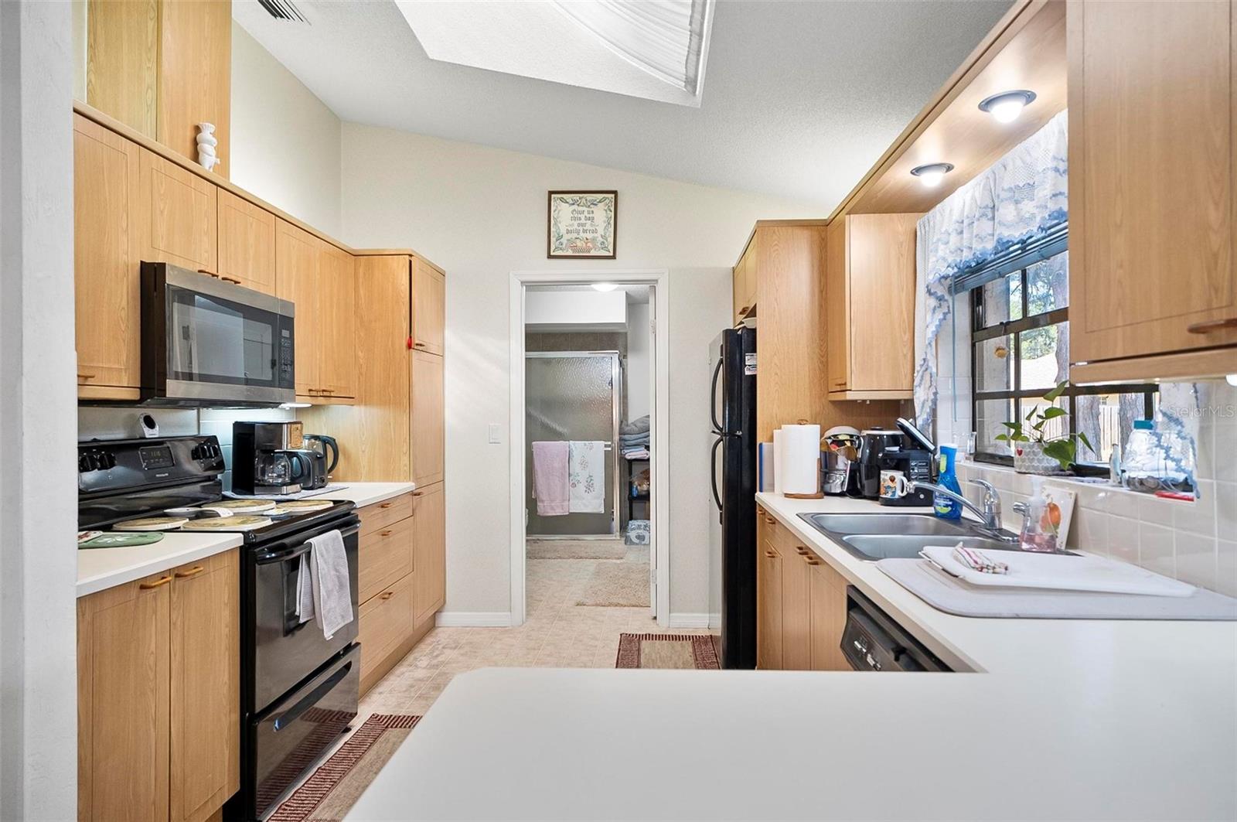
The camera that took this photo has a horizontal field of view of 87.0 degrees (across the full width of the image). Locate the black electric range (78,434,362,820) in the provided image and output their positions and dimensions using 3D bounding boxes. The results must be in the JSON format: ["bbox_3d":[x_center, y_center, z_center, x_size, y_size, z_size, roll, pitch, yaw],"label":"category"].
[{"bbox_3d":[-1.429,0.714,2.379,0.707,1.223,0.698,0,0,3],"label":"black electric range"}]

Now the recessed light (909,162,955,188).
[{"bbox_3d":[1.066,-0.801,2.220,0.126,0.060,0.125,0,0,3],"label":"recessed light"}]

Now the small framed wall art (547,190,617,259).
[{"bbox_3d":[-0.221,-1.122,3.935,0.418,0.413,0.031,0,0,3],"label":"small framed wall art"}]

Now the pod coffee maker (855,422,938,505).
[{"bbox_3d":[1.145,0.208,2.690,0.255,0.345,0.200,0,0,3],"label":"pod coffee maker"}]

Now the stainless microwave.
[{"bbox_3d":[-1.587,-0.242,2.406,0.403,0.433,0.724,0,0,3],"label":"stainless microwave"}]

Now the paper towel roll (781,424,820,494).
[{"bbox_3d":[0.808,0.221,2.901,0.166,0.307,0.165,0,0,3],"label":"paper towel roll"}]

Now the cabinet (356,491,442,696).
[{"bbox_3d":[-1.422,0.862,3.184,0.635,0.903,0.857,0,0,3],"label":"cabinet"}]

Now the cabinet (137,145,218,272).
[{"bbox_3d":[-1.642,-0.643,2.226,0.316,0.367,0.363,0,0,3],"label":"cabinet"}]

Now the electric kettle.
[{"bbox_3d":[-1.533,0.251,3.318,0.230,0.257,0.168,0,0,3],"label":"electric kettle"}]

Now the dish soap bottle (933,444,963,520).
[{"bbox_3d":[1.143,0.241,2.273,0.056,0.255,0.087,0,0,-30],"label":"dish soap bottle"}]

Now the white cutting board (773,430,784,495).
[{"bbox_3d":[0.815,0.234,3.014,0.190,0.297,0.020,0,0,3],"label":"white cutting board"}]

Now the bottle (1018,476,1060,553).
[{"bbox_3d":[1.137,0.275,1.784,0.085,0.205,0.095,0,0,-42],"label":"bottle"}]

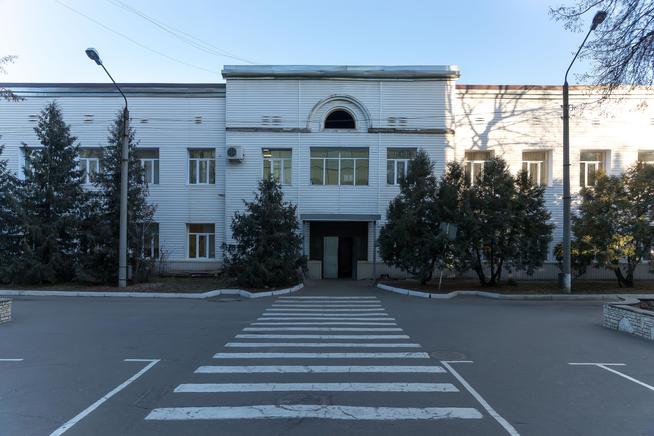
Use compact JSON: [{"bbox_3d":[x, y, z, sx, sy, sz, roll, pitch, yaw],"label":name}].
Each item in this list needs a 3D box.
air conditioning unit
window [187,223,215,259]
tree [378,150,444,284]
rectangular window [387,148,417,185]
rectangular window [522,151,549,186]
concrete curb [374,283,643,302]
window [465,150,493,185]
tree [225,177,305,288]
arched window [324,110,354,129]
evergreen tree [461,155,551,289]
[{"bbox_3d":[-4.701,-3.314,22.400,0.850,0.700,0.350,0,-2,1],"label":"air conditioning unit"},{"bbox_3d":[-6.497,1.182,22.500,1.455,1.847,0.180,0,-1,0],"label":"window"},{"bbox_3d":[3.450,-0.020,17.800,2.694,5.471,2.700,0,-1,0],"label":"tree"},{"bbox_3d":[3.792,-2.586,22.000,1.529,1.842,0.180,0,-1,0],"label":"rectangular window"},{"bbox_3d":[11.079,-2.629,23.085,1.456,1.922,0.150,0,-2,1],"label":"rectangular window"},{"bbox_3d":[6.400,2.620,15.900,8.600,0.200,3.800,0,-2,1],"label":"concrete curb"},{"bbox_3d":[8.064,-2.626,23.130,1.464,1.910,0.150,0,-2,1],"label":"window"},{"bbox_3d":[-2.466,0.523,17.200,3.156,4.320,3.100,0,-1,0],"label":"tree"},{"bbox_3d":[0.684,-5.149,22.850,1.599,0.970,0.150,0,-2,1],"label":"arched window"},{"bbox_3d":[7.700,0.171,18.600,3.800,5.400,3.500,0,-2,1],"label":"evergreen tree"}]

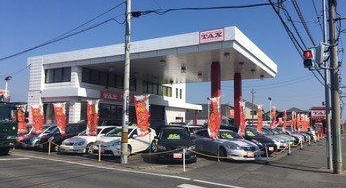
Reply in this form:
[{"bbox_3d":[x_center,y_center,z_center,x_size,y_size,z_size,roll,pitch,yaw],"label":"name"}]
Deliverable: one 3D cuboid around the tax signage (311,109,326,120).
[{"bbox_3d":[29.178,4.146,57.000,4.100,2.000,0.350,-2,-7,31],"label":"tax signage"}]

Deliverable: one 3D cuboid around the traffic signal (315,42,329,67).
[{"bbox_3d":[5.648,-1.497,10.997,0.400,0.820,0.420,-1,-6,17],"label":"traffic signal"}]

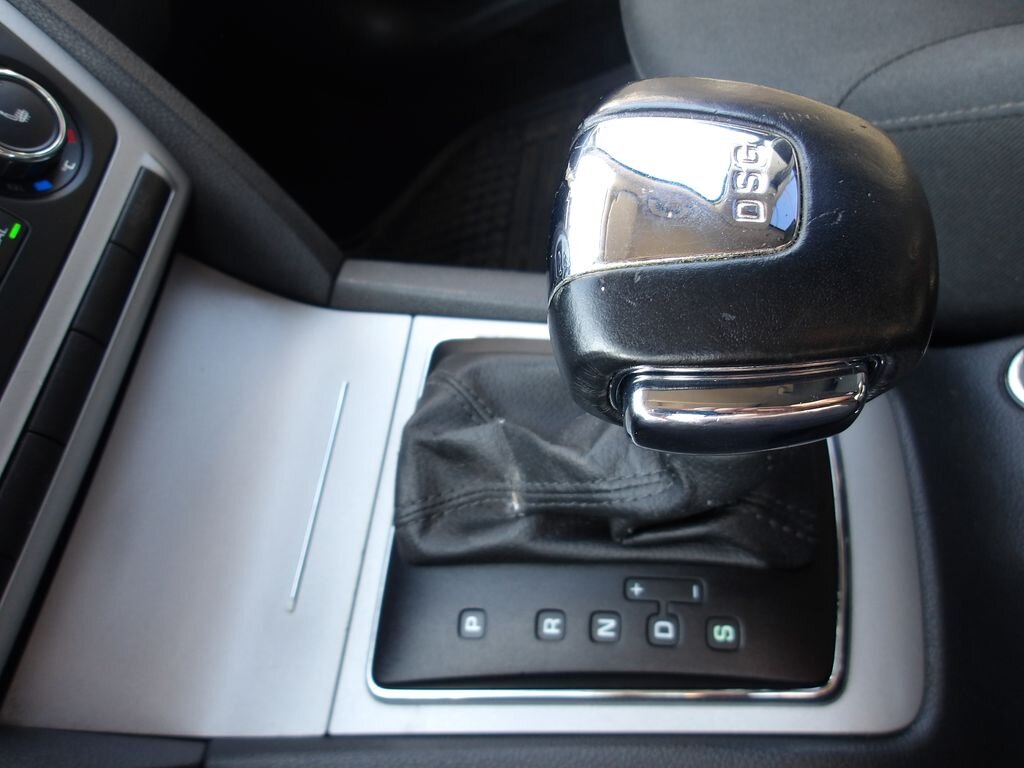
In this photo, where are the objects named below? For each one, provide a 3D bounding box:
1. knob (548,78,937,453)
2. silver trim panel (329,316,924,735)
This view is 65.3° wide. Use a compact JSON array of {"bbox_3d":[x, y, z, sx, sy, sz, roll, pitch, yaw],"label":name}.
[{"bbox_3d":[0.047,-0.021,0.169,0.074,0.080,0.064,-4,60,20],"label":"knob"},{"bbox_3d":[0.035,0.040,0.255,0.167,0.020,0.146,-1,60,16],"label":"silver trim panel"}]

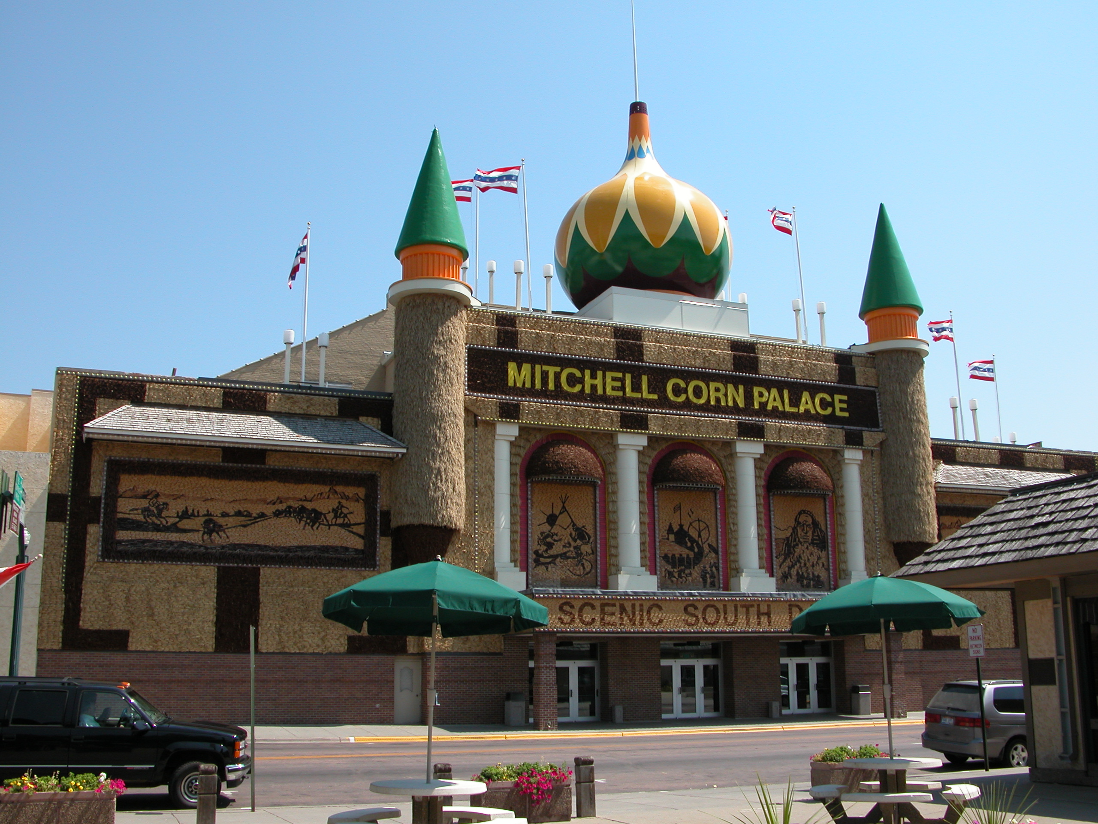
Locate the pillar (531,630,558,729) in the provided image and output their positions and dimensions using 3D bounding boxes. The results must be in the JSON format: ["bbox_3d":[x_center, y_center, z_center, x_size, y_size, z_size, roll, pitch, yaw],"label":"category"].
[{"bbox_3d":[-0.107,8.426,34.679,0.600,2.950,0.600,5,-14,-20],"label":"pillar"}]

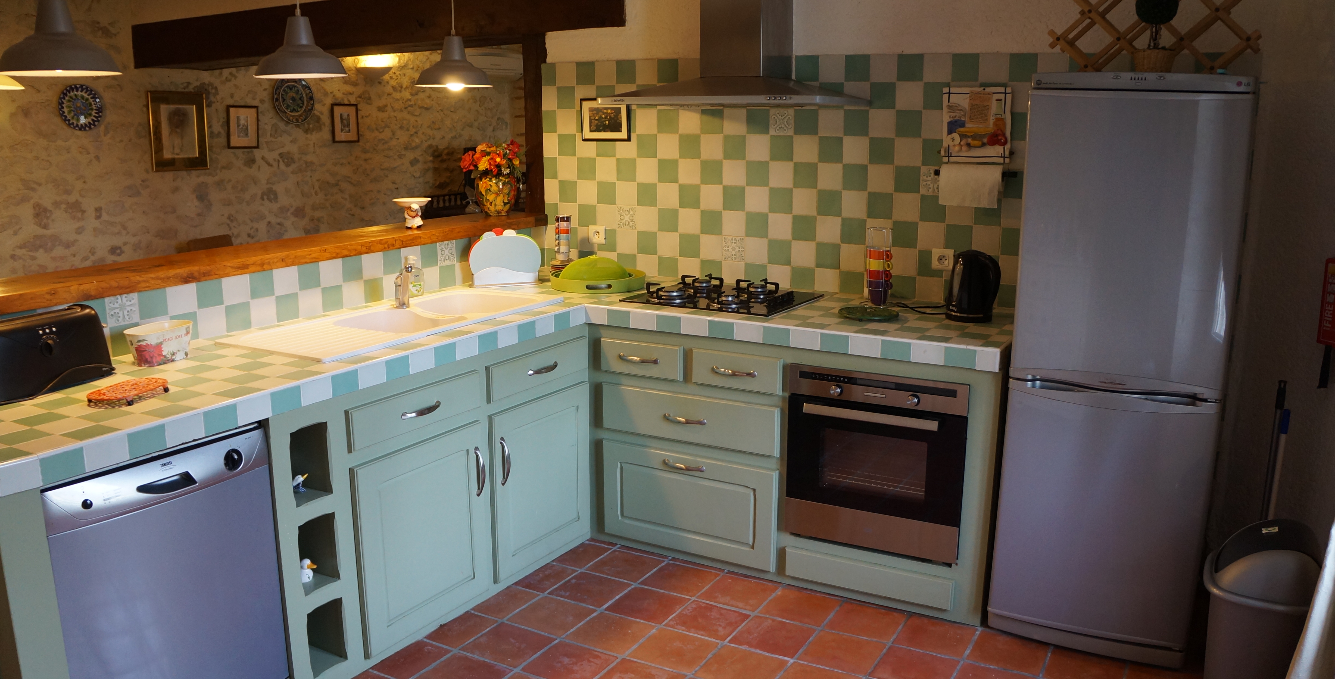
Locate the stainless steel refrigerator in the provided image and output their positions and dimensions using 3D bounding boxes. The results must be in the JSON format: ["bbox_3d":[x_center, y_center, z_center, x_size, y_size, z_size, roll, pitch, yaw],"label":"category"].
[{"bbox_3d":[1.405,0.063,3.075,0.588,1.685,0.635,6,13,29],"label":"stainless steel refrigerator"}]

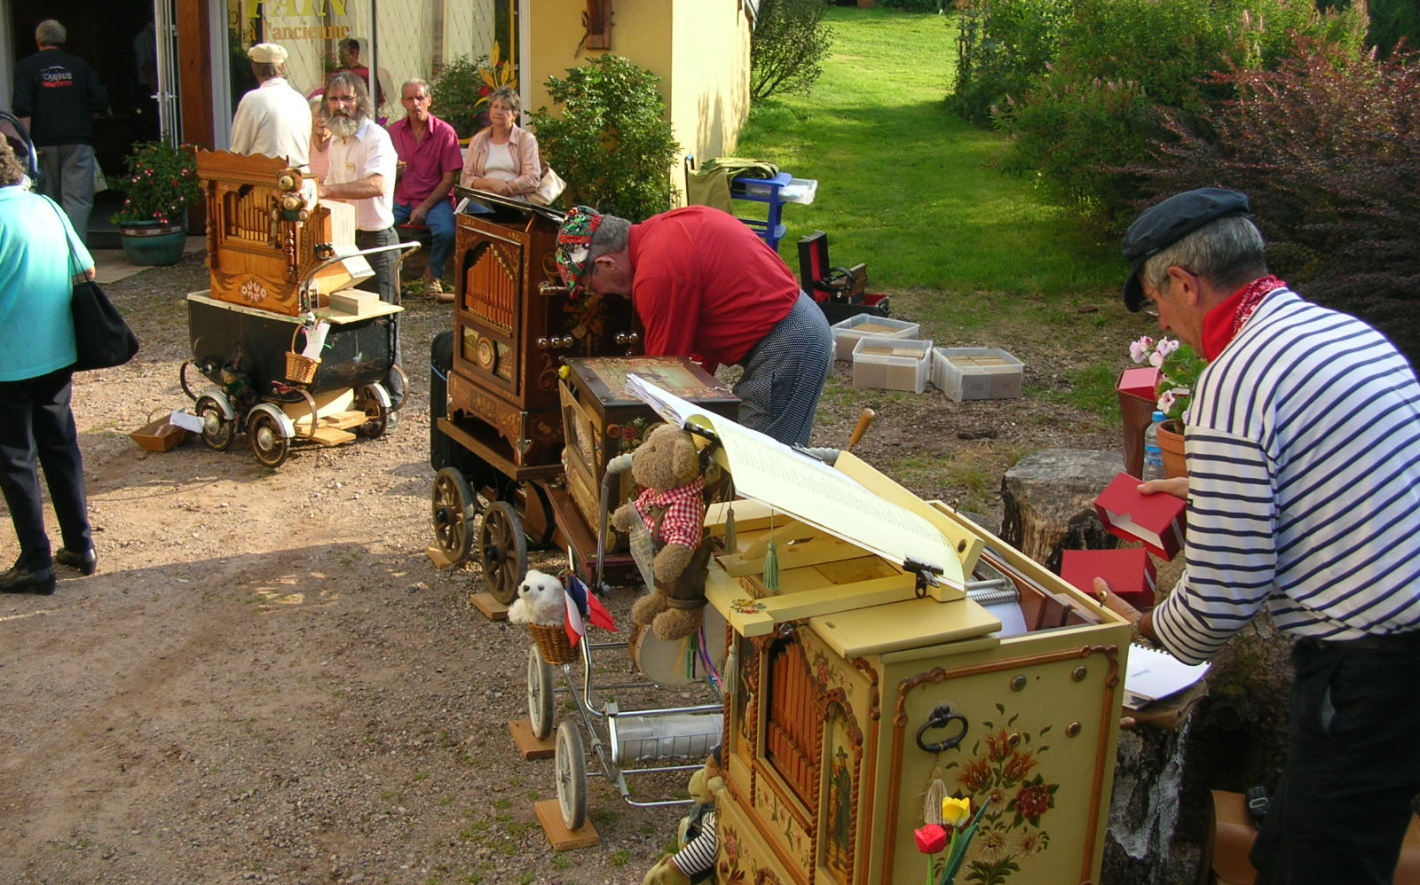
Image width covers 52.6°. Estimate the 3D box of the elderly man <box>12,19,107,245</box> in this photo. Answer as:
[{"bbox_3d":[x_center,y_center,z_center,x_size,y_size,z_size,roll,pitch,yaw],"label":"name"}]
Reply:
[{"bbox_3d":[-4.794,-2.235,10.650,0.620,1.740,0.420,-2,13,-14],"label":"elderly man"}]

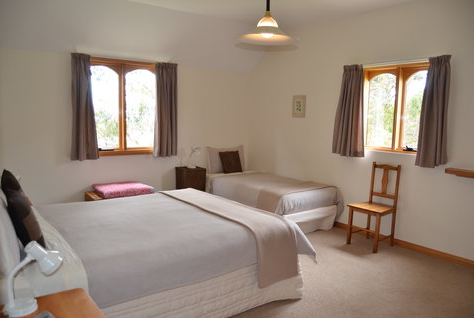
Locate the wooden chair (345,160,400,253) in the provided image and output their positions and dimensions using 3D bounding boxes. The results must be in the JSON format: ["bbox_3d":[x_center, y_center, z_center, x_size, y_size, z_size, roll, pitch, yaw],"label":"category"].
[{"bbox_3d":[1.529,0.524,4.005,0.416,0.914,0.402,-4,8,-37],"label":"wooden chair"}]

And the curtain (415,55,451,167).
[{"bbox_3d":[1.981,-0.464,3.618,0.100,1.107,0.268,-4,8,-37],"label":"curtain"}]

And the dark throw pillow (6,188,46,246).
[{"bbox_3d":[-1.188,0.330,2.020,0.140,0.390,0.400,-27,20,-28],"label":"dark throw pillow"}]

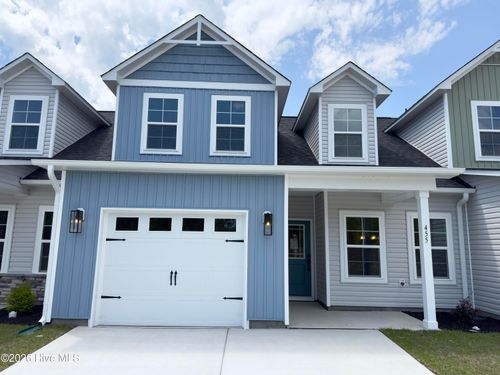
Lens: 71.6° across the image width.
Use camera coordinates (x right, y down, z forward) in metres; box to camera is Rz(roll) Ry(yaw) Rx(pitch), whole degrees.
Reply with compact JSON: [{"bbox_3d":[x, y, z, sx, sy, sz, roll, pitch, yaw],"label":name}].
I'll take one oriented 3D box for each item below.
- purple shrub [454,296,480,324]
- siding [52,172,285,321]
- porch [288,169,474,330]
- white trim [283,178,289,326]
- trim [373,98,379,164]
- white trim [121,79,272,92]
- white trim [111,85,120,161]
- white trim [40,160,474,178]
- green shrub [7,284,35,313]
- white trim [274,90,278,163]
[{"bbox_3d":[4.672,2.614,7.490,0.540,0.480,0.520,1,-9,-2],"label":"purple shrub"},{"bbox_3d":[-1.466,1.086,6.654,4.286,2.764,0.140,1,-9,-2],"label":"siding"},{"bbox_3d":[2.417,1.298,7.508,3.510,3.020,2.350,1,-9,-2],"label":"porch"},{"bbox_3d":[0.707,1.168,6.711,0.071,2.859,0.080,1,-9,-2],"label":"white trim"},{"bbox_3d":[3.507,-1.578,9.654,0.069,1.972,0.080,1,-9,-2],"label":"trim"},{"bbox_3d":[-1.417,-2.819,9.553,4.250,0.191,0.050,1,-9,-2],"label":"white trim"},{"bbox_3d":[-3.586,-1.730,9.365,0.073,2.093,0.080,1,-9,-2],"label":"white trim"},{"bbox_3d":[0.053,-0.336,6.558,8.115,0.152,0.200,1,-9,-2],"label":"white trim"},{"bbox_3d":[-4.978,2.387,7.554,0.540,0.595,0.560,1,-9,-2],"label":"green shrub"},{"bbox_3d":[0.726,-1.628,9.509,0.077,2.102,0.080,1,-9,-2],"label":"white trim"}]

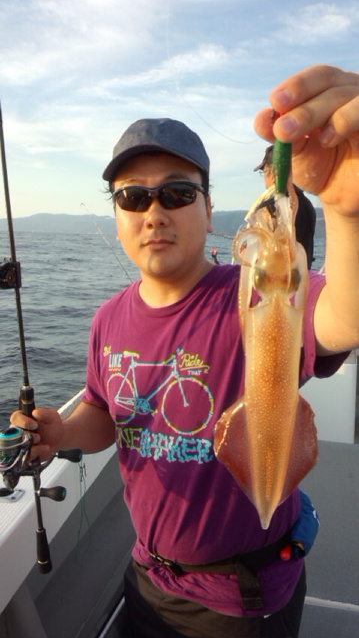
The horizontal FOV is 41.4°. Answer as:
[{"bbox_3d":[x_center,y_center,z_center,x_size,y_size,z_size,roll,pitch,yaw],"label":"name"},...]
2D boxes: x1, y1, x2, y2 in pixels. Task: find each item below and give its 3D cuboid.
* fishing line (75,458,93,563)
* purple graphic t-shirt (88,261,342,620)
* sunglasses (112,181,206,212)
[{"bbox_3d":[-0.150,0.300,0.745,0.027,0.180,0.020,1,10,0],"label":"fishing line"},{"bbox_3d":[0.060,0.215,0.845,0.450,0.610,0.290,1,11,28],"label":"purple graphic t-shirt"},{"bbox_3d":[-0.021,-0.190,0.775,0.145,0.046,0.140,-4,3,13],"label":"sunglasses"}]

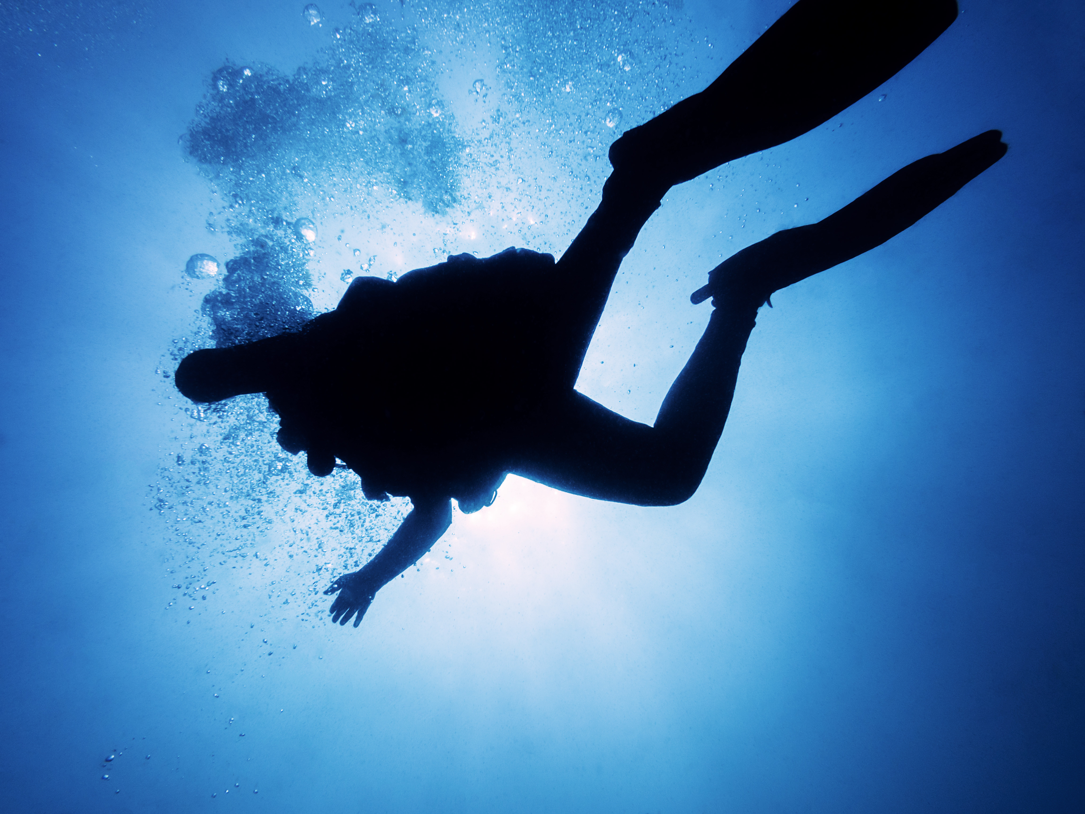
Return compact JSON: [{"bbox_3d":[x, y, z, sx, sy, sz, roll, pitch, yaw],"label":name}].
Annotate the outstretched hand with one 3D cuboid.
[{"bbox_3d":[-0.515,0.511,2.330,0.118,0.160,0.055,30,-18,0],"label":"outstretched hand"}]

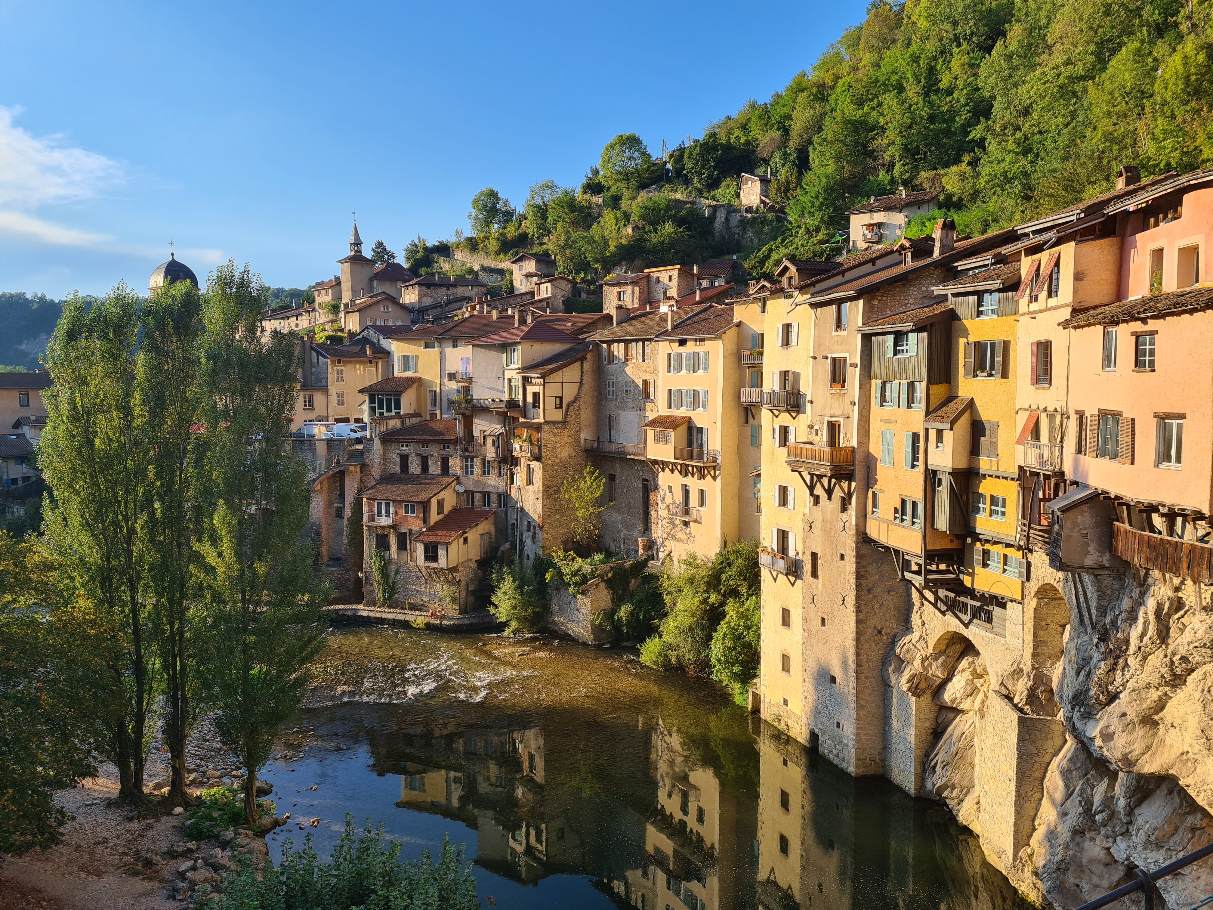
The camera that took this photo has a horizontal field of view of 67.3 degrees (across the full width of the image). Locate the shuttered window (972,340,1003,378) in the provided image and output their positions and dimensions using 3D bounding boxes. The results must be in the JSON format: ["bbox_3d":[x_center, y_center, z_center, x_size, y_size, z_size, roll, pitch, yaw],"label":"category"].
[{"bbox_3d":[16.693,-4.220,40.173,0.246,1.625,2.068,-1,5,-13],"label":"shuttered window"}]

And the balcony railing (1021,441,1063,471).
[{"bbox_3d":[16.872,0.039,35.127,0.640,0.985,2.265,0,5,2],"label":"balcony railing"}]

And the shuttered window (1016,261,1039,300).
[{"bbox_3d":[15.652,-6.462,33.851,0.529,1.354,0.754,0,4,2],"label":"shuttered window"}]

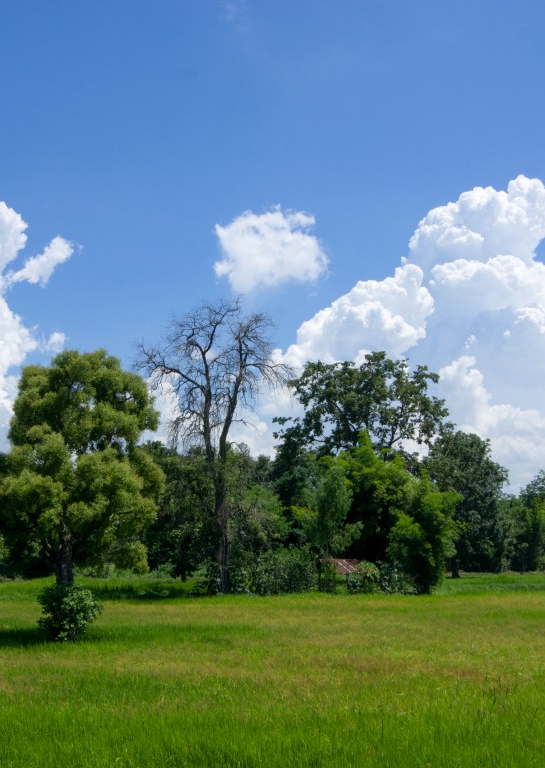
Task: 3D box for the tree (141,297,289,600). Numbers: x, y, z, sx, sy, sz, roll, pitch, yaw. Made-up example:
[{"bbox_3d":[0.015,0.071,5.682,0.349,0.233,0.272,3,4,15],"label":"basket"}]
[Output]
[{"bbox_3d":[-3.333,3.471,77.000,8.850,17.050,7.960,0,-7,0],"label":"tree"}]

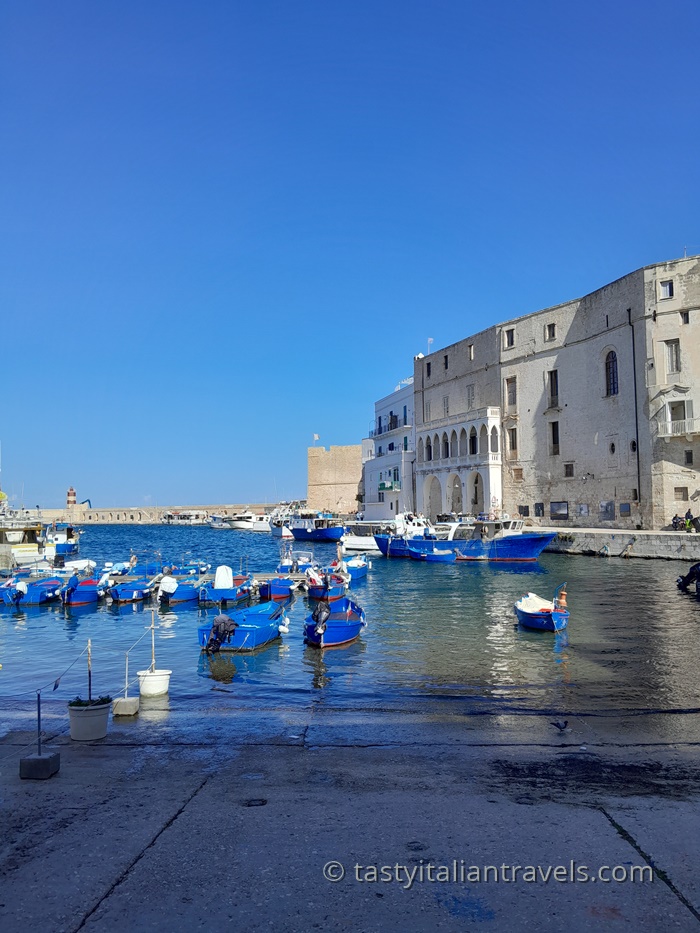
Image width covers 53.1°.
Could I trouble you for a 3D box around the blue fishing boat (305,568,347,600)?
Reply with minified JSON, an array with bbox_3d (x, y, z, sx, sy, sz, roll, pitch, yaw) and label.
[{"bbox_3d":[-0.751,4.376,26.230,1.500,1.000,4.200,0,-4,0],"label":"blue fishing boat"}]

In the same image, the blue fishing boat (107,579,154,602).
[{"bbox_3d":[-8.028,4.571,26.252,1.500,0.750,4.000,0,-4,0],"label":"blue fishing boat"}]

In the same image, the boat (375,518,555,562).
[{"bbox_3d":[7.252,4.845,47.472,13.300,3.000,4.300,-3,-5,35],"label":"boat"}]

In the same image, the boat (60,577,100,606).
[{"bbox_3d":[-10.084,4.473,26.245,1.500,1.070,4.300,0,-4,-8],"label":"boat"}]

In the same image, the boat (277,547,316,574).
[{"bbox_3d":[-2.299,4.669,33.957,1.800,1.500,5.000,-1,-4,3],"label":"boat"}]

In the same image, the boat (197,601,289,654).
[{"bbox_3d":[-2.401,3.823,17.382,1.550,0.900,4.300,-1,-4,11],"label":"boat"}]

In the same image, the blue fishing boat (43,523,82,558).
[{"bbox_3d":[-23.185,5.802,55.238,5.200,2.600,2.100,2,-4,-25],"label":"blue fishing boat"}]

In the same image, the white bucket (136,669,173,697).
[{"bbox_3d":[-3.402,3.783,12.229,0.600,0.420,0.600,0,-4,0],"label":"white bucket"}]

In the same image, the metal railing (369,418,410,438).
[{"bbox_3d":[5.660,-5.650,104.118,1.000,1.060,16.734,1,-4,-17],"label":"metal railing"}]

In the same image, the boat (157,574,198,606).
[{"bbox_3d":[-6.145,4.375,25.751,1.500,1.000,4.300,0,-4,1],"label":"boat"}]

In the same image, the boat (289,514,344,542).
[{"bbox_3d":[-3.981,7.300,82.195,7.600,3.250,2.700,-2,-4,28],"label":"boat"}]

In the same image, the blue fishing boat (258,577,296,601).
[{"bbox_3d":[-2.802,4.677,27.392,1.450,0.780,4.100,0,-4,3],"label":"blue fishing boat"}]

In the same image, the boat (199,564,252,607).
[{"bbox_3d":[-4.437,4.329,26.633,1.500,1.380,4.400,0,-4,4],"label":"boat"}]

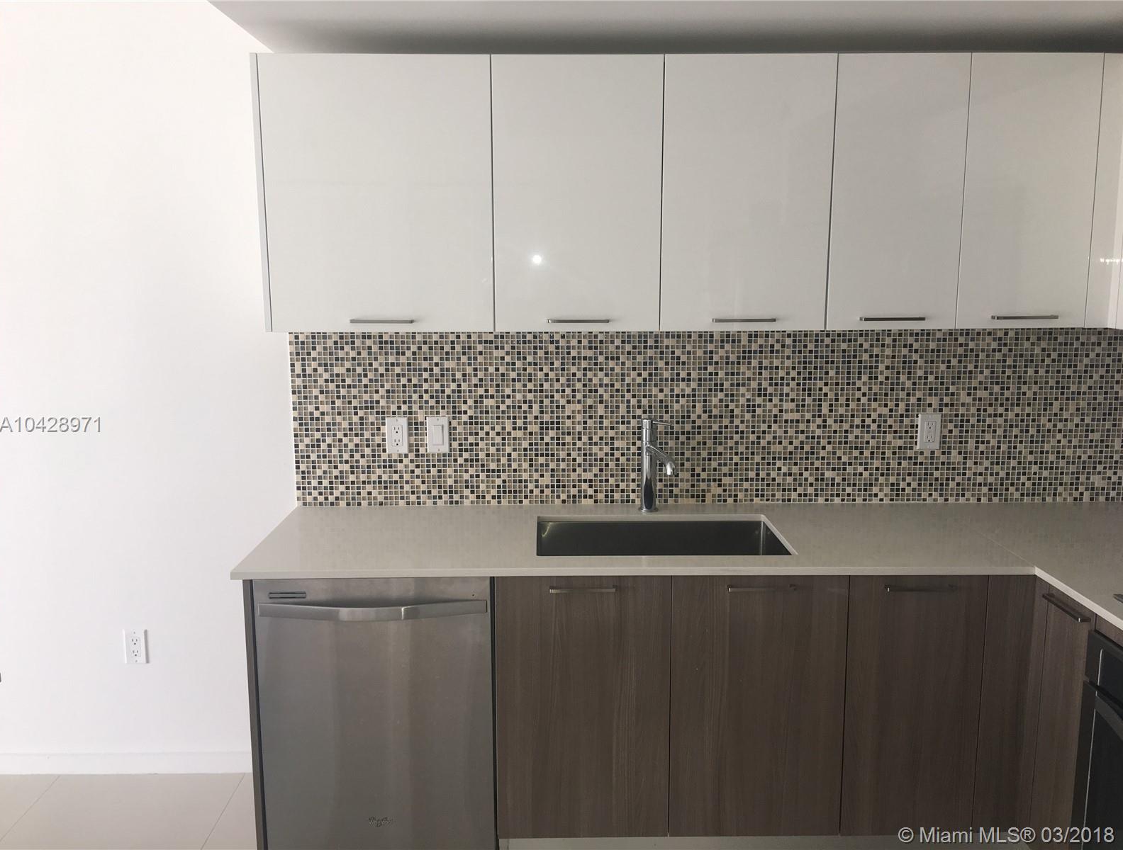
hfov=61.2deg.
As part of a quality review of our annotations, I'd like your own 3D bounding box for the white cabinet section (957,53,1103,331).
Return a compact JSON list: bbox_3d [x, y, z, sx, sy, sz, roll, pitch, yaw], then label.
[{"bbox_3d":[1.242,-0.643,2.705,0.349,0.715,0.360,0,9,-1],"label":"white cabinet section"}]

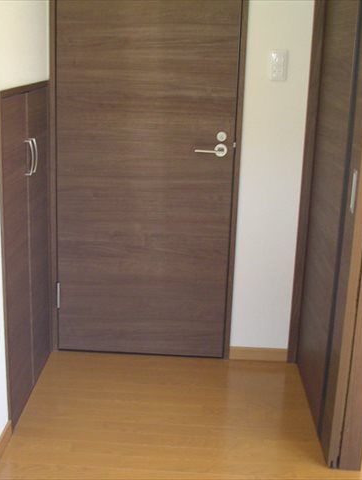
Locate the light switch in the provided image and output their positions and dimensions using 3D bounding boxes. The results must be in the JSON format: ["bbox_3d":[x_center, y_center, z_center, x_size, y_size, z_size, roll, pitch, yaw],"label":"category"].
[{"bbox_3d":[0.371,-0.667,2.680,0.070,0.118,0.013,2,15,1],"label":"light switch"}]

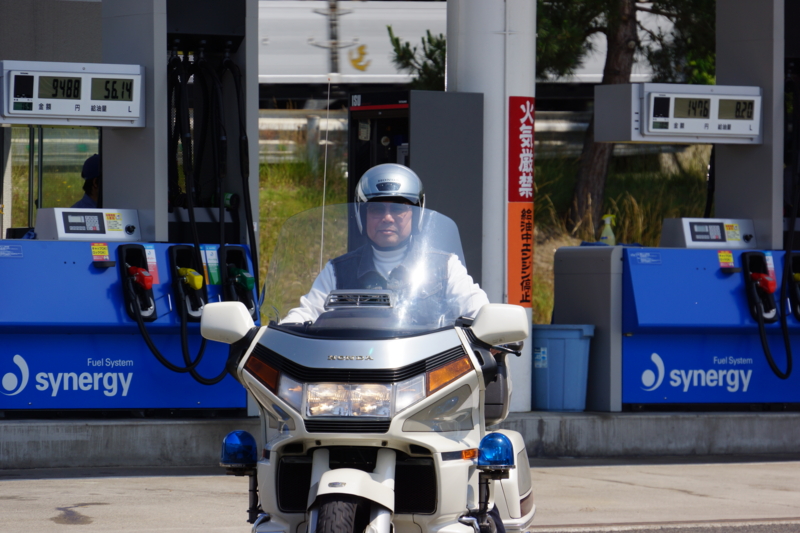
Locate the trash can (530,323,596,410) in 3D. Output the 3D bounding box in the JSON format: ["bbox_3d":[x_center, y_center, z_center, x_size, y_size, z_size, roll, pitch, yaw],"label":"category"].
[{"bbox_3d":[0.905,0.585,29.950,0.430,0.490,0.360,0,1,-2],"label":"trash can"}]

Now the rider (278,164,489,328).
[{"bbox_3d":[-0.033,0.410,17.100,0.750,1.500,0.850,0,1,8],"label":"rider"}]

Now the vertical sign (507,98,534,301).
[{"bbox_3d":[0.692,-0.366,29.560,0.045,1.210,0.285,1,1,35],"label":"vertical sign"}]

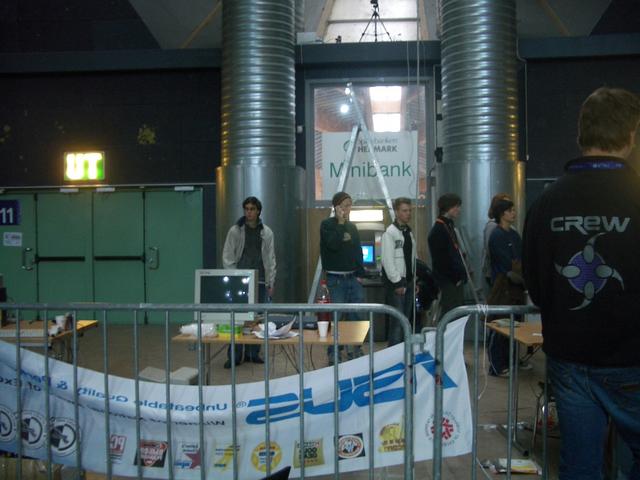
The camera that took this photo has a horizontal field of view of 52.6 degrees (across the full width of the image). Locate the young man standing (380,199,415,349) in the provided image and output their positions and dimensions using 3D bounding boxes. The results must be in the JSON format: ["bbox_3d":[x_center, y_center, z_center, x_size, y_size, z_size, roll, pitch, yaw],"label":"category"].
[{"bbox_3d":[0.849,0.451,6.950,0.330,1.800,0.480,0,1,44],"label":"young man standing"}]

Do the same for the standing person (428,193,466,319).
[{"bbox_3d":[1.375,0.429,6.950,0.360,1.820,0.480,-1,1,18],"label":"standing person"}]

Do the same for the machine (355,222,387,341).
[{"bbox_3d":[0.579,0.534,8.693,0.600,1.523,0.750,-1,1,4],"label":"machine"}]

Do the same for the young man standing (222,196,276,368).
[{"bbox_3d":[-0.756,0.437,6.875,0.530,1.786,0.360,-1,1,7],"label":"young man standing"}]

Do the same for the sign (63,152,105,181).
[{"bbox_3d":[-3.730,-1.164,10.250,0.650,0.440,0.120,-1,0,5],"label":"sign"}]

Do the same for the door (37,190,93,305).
[{"bbox_3d":[-4.071,0.288,10.350,0.890,2.090,0.070,-1,0,5],"label":"door"}]

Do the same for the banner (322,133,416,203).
[{"bbox_3d":[0.747,-1.113,9.669,1.430,1.030,0.050,-1,1,4],"label":"banner"}]

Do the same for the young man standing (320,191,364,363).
[{"bbox_3d":[0.227,0.394,7.001,0.460,1.845,0.360,-1,1,-12],"label":"young man standing"}]

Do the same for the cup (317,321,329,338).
[{"bbox_3d":[0.022,0.575,4.120,0.076,0.100,0.076,-1,0,0],"label":"cup"}]

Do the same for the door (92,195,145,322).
[{"bbox_3d":[-3.135,0.273,10.068,0.830,2.103,0.100,-1,1,4],"label":"door"}]

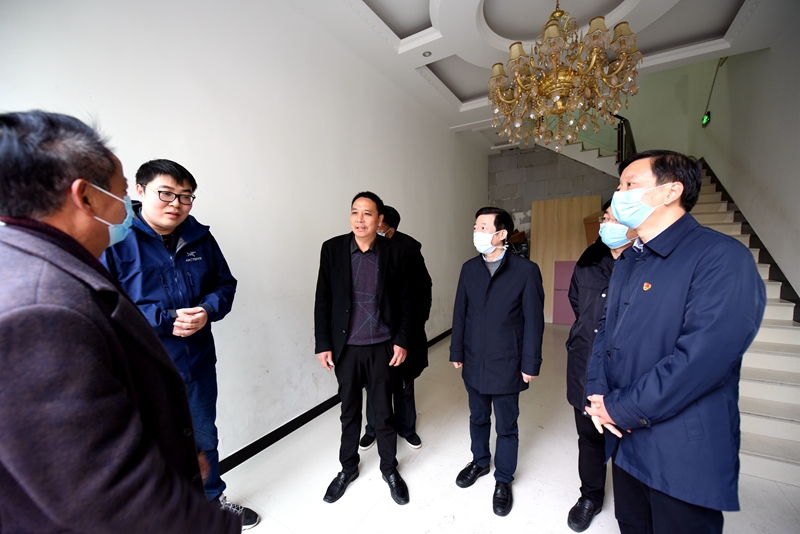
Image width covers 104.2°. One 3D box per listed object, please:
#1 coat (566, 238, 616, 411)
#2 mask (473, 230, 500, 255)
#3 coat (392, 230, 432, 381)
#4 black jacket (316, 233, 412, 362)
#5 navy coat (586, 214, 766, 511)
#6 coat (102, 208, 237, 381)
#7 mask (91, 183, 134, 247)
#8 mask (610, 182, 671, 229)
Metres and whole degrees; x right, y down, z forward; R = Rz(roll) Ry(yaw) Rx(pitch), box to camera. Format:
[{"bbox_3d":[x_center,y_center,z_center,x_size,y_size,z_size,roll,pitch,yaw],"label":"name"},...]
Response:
[{"bbox_3d":[1.130,0.278,1.600,0.370,0.880,0.580,-3,4,-26],"label":"coat"},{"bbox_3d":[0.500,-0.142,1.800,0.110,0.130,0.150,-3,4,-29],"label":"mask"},{"bbox_3d":[-0.060,0.268,2.280,0.570,1.055,0.340,-1,4,2],"label":"coat"},{"bbox_3d":[-0.210,0.169,1.870,0.570,0.760,0.300,-1,4,0],"label":"black jacket"},{"bbox_3d":[0.960,0.281,1.140,0.430,0.920,0.560,0,4,13],"label":"navy coat"},{"bbox_3d":[-1.010,0.104,1.390,0.420,0.730,0.580,2,5,38],"label":"coat"},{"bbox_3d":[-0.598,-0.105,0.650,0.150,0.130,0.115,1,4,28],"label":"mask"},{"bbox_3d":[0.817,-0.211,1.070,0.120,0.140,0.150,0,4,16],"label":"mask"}]

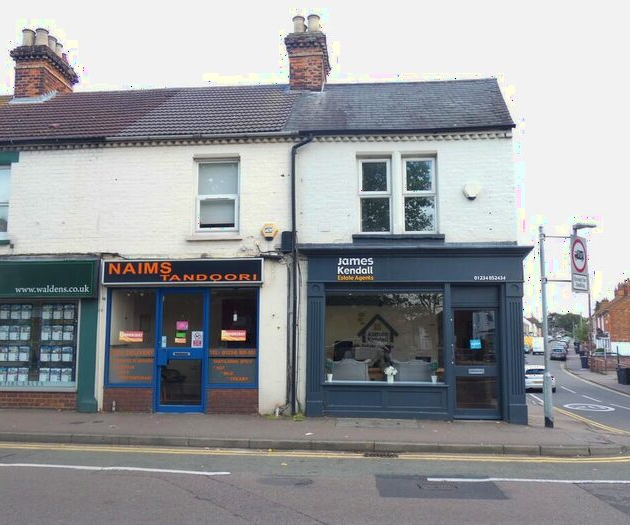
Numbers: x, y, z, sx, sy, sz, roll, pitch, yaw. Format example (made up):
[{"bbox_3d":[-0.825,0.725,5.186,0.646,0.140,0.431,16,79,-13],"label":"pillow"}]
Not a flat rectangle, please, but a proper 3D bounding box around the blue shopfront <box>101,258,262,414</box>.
[{"bbox_3d":[-2.440,1.346,10.436,3.064,2.821,0.300,0,-6,6],"label":"blue shopfront"}]

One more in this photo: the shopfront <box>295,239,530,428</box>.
[{"bbox_3d":[1.738,1.232,9.926,4.011,3.052,0.400,0,-6,6],"label":"shopfront"}]

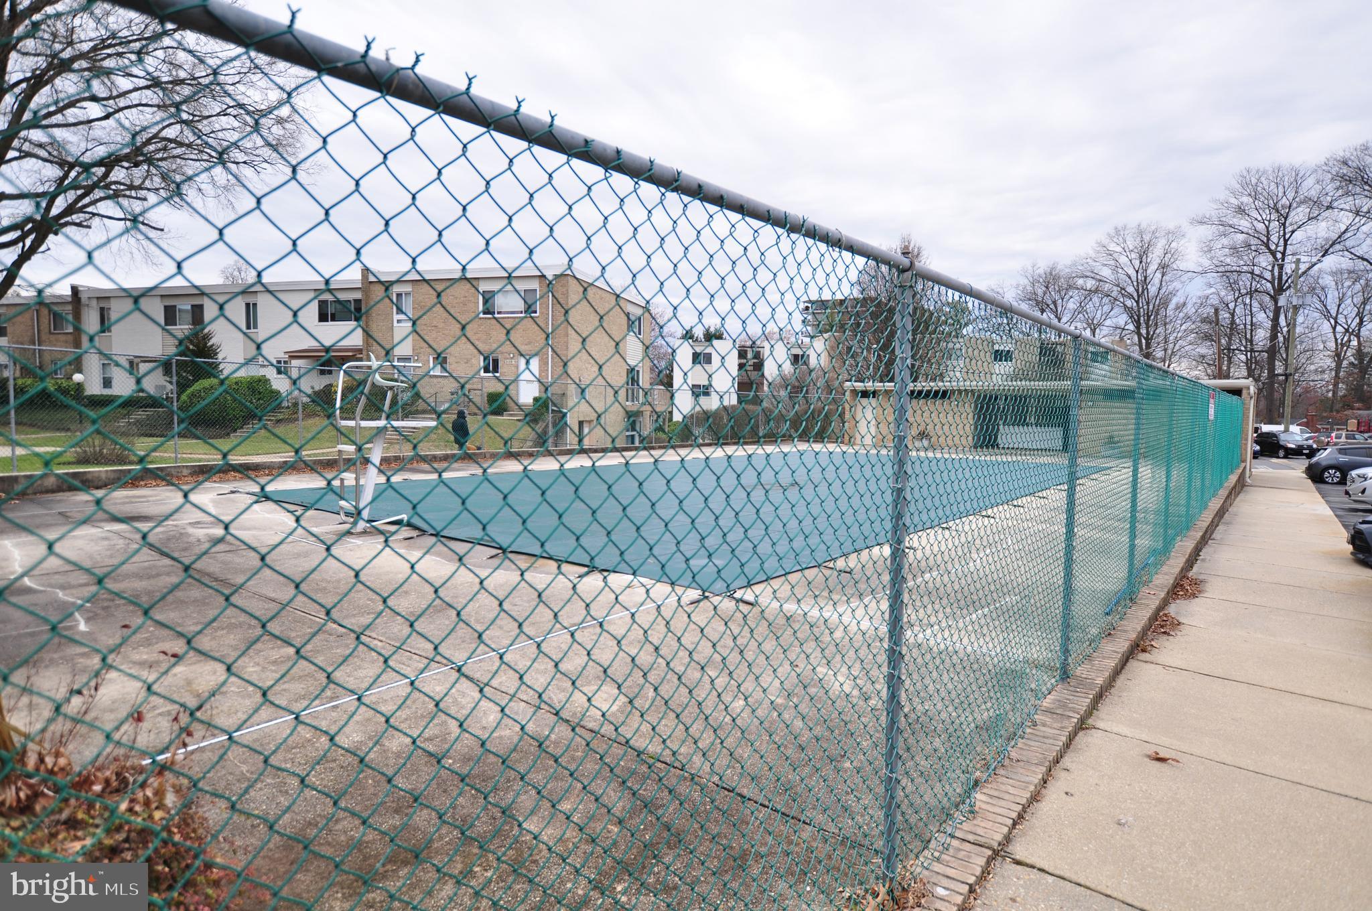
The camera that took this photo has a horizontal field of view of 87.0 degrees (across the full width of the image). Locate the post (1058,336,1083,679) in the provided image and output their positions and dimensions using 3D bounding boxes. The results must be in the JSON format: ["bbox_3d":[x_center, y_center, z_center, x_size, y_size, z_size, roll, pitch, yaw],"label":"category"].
[{"bbox_3d":[2.267,0.327,4.250,0.048,2.054,0.048,3,4,39],"label":"post"}]

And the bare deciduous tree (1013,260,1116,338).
[{"bbox_3d":[40.129,-11.170,77.459,10.300,19.285,10.300,2,4,27],"label":"bare deciduous tree"}]

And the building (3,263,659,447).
[{"bbox_3d":[-20.486,-4.535,40.715,35.000,8.300,11.700,1,4,14],"label":"building"}]

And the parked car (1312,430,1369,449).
[{"bbox_3d":[50.446,-0.971,55.030,4.500,1.680,1.780,0,3,-4],"label":"parked car"}]

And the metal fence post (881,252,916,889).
[{"bbox_3d":[0.699,0.419,2.371,0.048,2.084,0.048,3,4,39],"label":"metal fence post"}]

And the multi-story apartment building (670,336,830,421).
[{"bbox_3d":[5.417,-5.966,68.510,13.752,8.761,11.500,0,3,-2],"label":"multi-story apartment building"}]

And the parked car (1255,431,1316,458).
[{"bbox_3d":[39.060,-0.690,47.035,1.820,1.660,4.600,1,4,20],"label":"parked car"}]

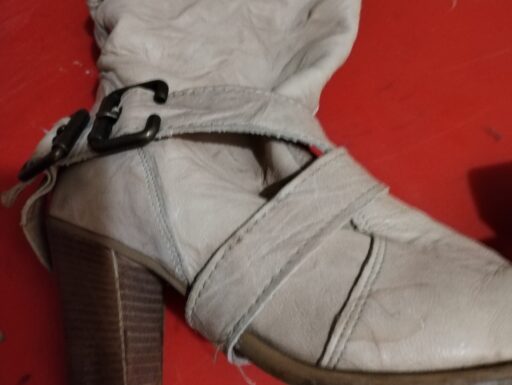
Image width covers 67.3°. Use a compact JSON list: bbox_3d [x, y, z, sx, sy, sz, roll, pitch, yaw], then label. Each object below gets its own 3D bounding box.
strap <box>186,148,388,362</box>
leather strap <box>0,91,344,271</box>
[{"bbox_3d":[0.015,0.030,0.192,0.110,0.060,0.042,-44,82,-8],"label":"strap"},{"bbox_3d":[-0.049,-0.018,0.203,0.158,0.058,0.072,-15,79,-3],"label":"leather strap"}]

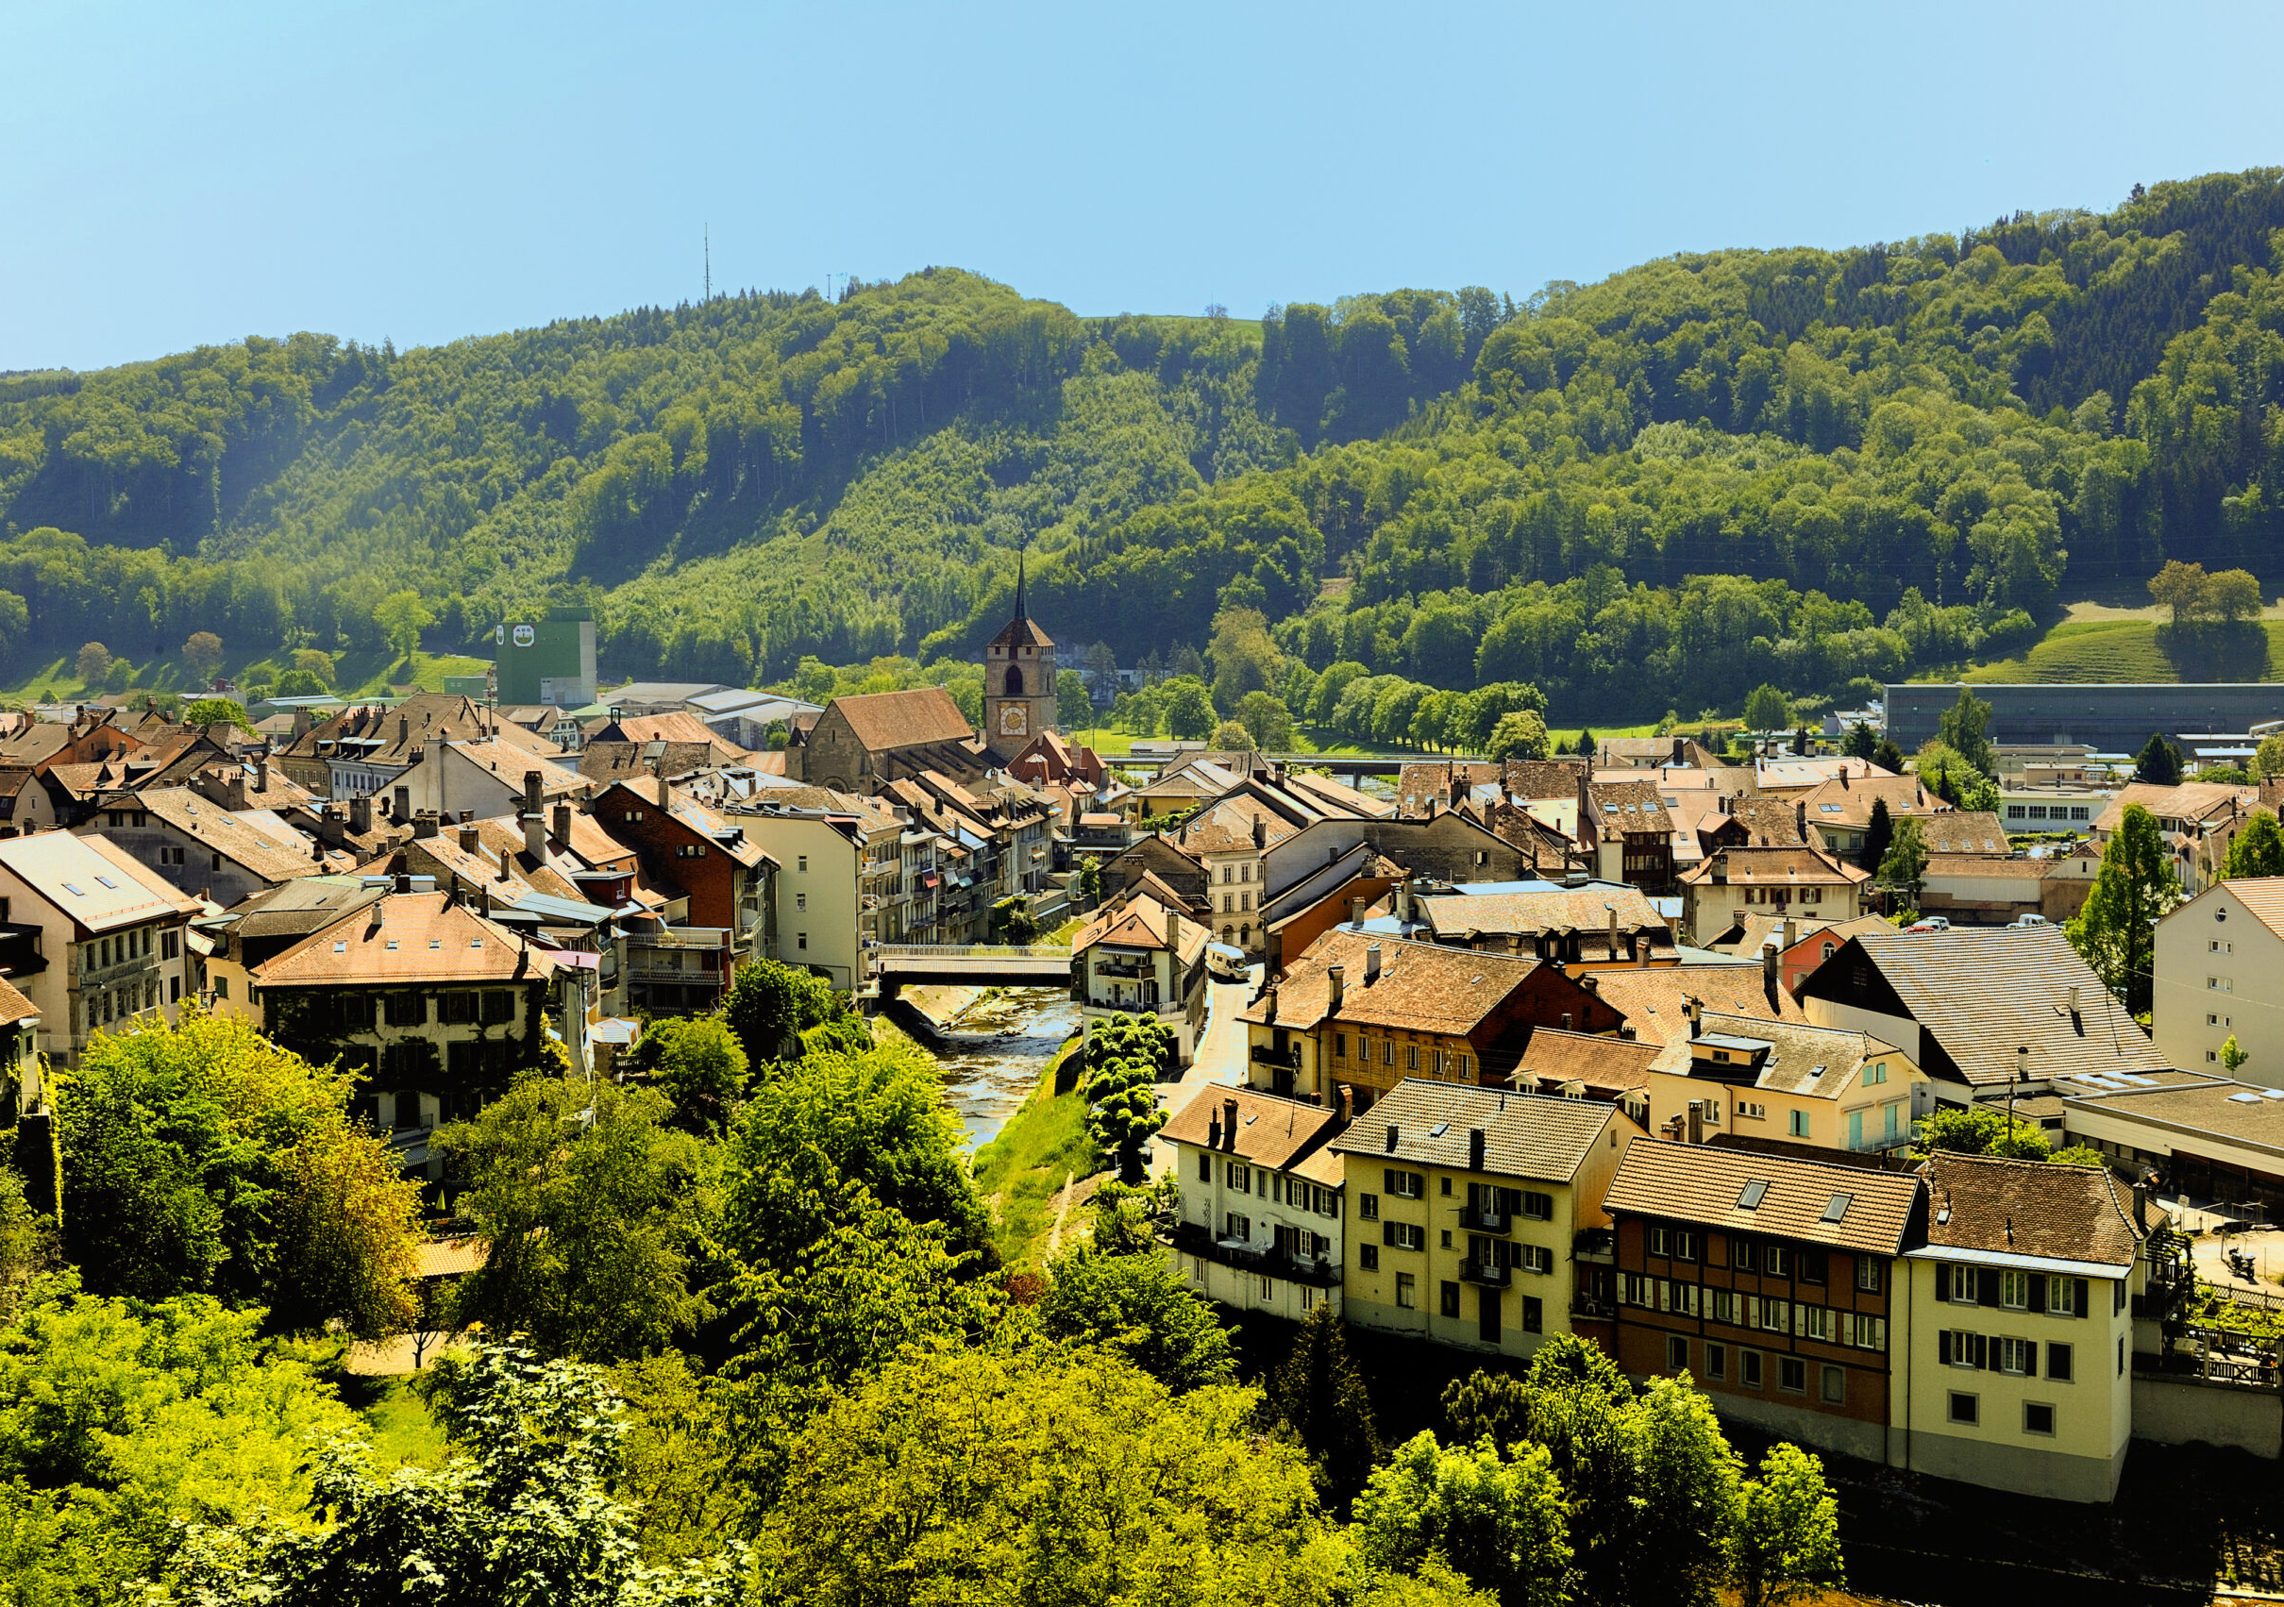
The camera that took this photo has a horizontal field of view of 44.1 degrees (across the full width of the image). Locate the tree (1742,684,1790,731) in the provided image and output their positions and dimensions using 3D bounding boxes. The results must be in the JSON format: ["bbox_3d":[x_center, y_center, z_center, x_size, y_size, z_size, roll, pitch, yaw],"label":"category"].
[{"bbox_3d":[144.230,-20.070,650.570,10.670,15.200,10.670,1,4,12],"label":"tree"}]

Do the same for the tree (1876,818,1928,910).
[{"bbox_3d":[84.190,7.070,312.430,5.740,11.460,5.740,1,4,15],"label":"tree"}]

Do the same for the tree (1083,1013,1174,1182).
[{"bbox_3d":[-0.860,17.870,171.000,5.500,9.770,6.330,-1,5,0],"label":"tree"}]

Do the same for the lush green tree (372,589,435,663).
[{"bbox_3d":[-240.960,-58.300,920.920,19.940,24.580,19.940,-2,4,-15],"label":"lush green tree"}]

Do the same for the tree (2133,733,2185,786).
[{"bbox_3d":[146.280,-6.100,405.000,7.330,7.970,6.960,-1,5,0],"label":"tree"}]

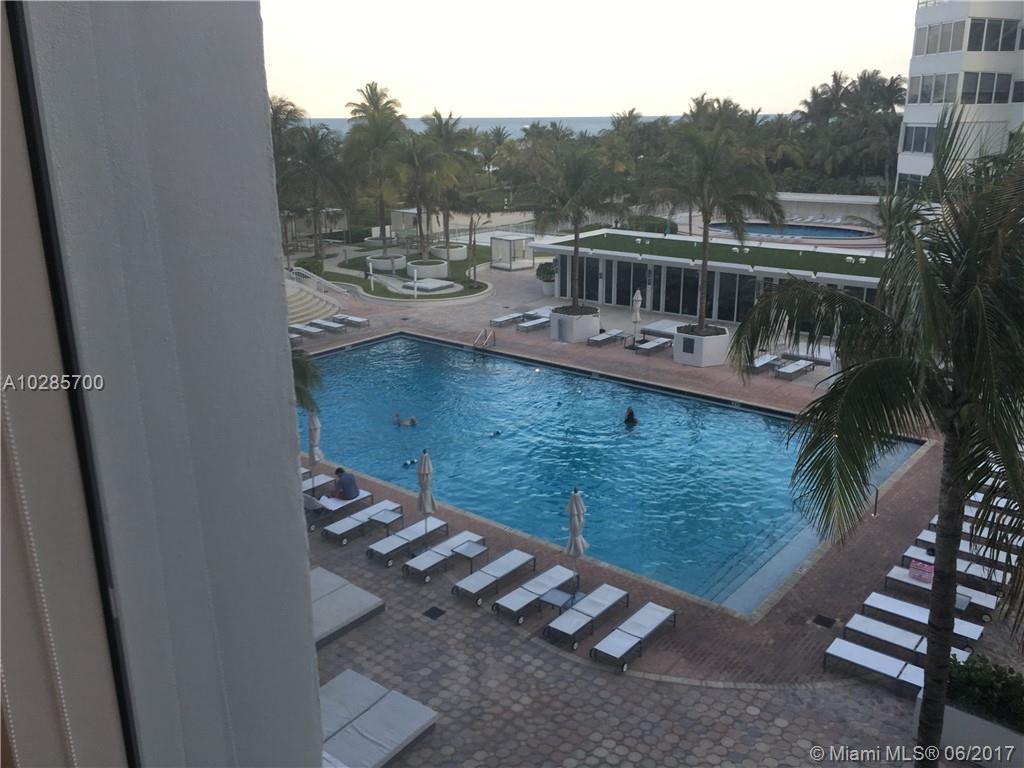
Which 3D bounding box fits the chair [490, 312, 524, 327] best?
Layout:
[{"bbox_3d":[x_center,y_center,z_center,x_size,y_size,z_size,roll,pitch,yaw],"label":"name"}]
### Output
[{"bbox_3d":[-0.211,-3.083,42.087,0.620,0.345,1.970,13,22,37],"label":"chair"}]

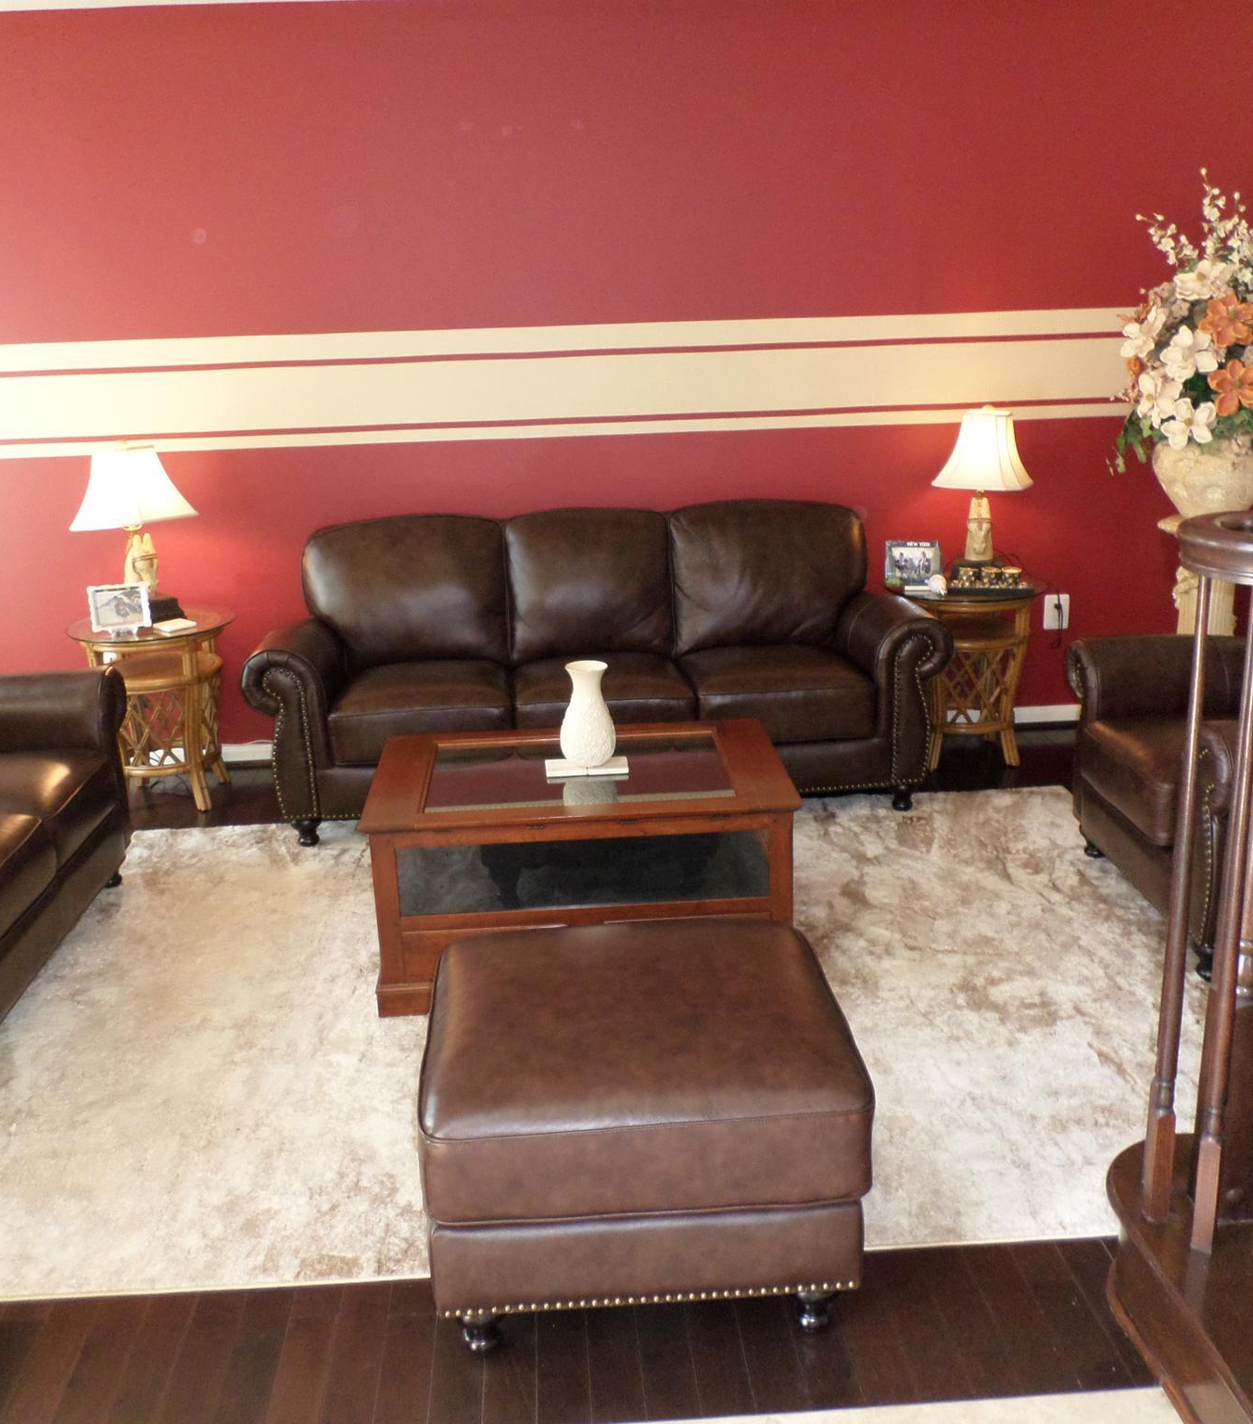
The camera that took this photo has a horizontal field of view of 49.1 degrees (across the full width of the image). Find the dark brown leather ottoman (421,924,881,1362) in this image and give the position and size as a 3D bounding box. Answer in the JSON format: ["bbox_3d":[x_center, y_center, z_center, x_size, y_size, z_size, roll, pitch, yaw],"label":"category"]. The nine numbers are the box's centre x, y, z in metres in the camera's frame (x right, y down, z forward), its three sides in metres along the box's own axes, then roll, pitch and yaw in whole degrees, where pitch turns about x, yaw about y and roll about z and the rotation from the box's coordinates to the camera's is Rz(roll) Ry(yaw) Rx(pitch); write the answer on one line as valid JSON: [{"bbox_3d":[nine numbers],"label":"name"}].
[{"bbox_3d":[0.023,0.719,2.432,0.700,0.455,0.640,-3,16,-2],"label":"dark brown leather ottoman"}]

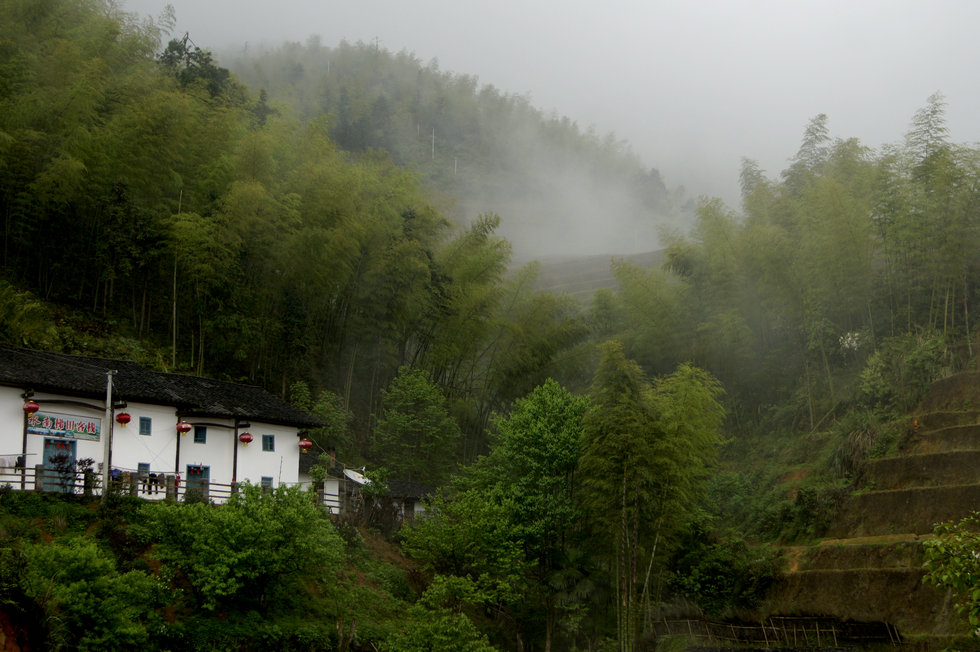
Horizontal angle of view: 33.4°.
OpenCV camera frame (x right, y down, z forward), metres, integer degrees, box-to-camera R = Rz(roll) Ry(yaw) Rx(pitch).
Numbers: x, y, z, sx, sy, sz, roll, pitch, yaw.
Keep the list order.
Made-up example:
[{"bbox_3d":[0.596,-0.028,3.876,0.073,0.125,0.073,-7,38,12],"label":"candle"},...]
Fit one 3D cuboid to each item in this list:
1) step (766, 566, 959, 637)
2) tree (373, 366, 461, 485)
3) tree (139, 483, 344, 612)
[{"bbox_3d":[13.807,10.175,60.500,7.800,2.500,1.800,-8,-13,36],"label":"step"},{"bbox_3d":[-4.368,6.270,97.000,5.200,7.800,5.200,0,-10,0],"label":"tree"},{"bbox_3d":[-10.962,9.771,72.000,8.600,5.700,7.000,0,-10,0],"label":"tree"}]

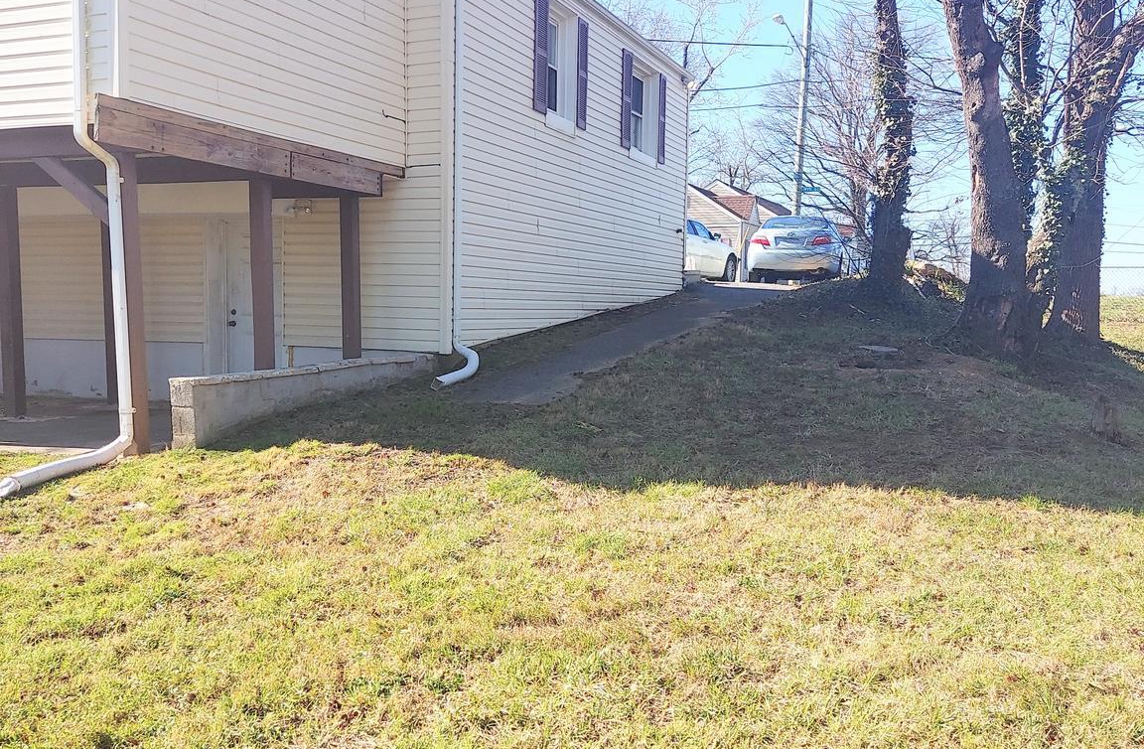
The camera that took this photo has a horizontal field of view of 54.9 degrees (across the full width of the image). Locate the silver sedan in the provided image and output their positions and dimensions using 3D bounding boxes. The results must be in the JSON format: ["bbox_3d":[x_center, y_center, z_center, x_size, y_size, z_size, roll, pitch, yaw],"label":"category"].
[{"bbox_3d":[4.780,-2.626,23.300,1.820,1.460,4.800,2,3,14],"label":"silver sedan"}]

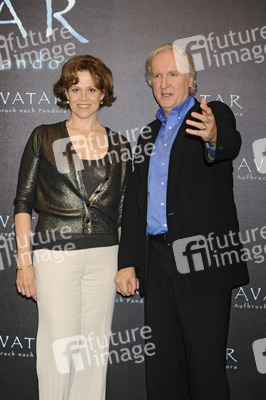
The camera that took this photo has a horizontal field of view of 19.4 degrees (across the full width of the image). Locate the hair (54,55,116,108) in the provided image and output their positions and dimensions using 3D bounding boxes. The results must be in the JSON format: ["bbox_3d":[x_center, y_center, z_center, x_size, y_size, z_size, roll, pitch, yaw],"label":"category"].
[{"bbox_3d":[-0.196,-0.488,3.200,0.240,0.215,0.225,1,3,-2],"label":"hair"}]

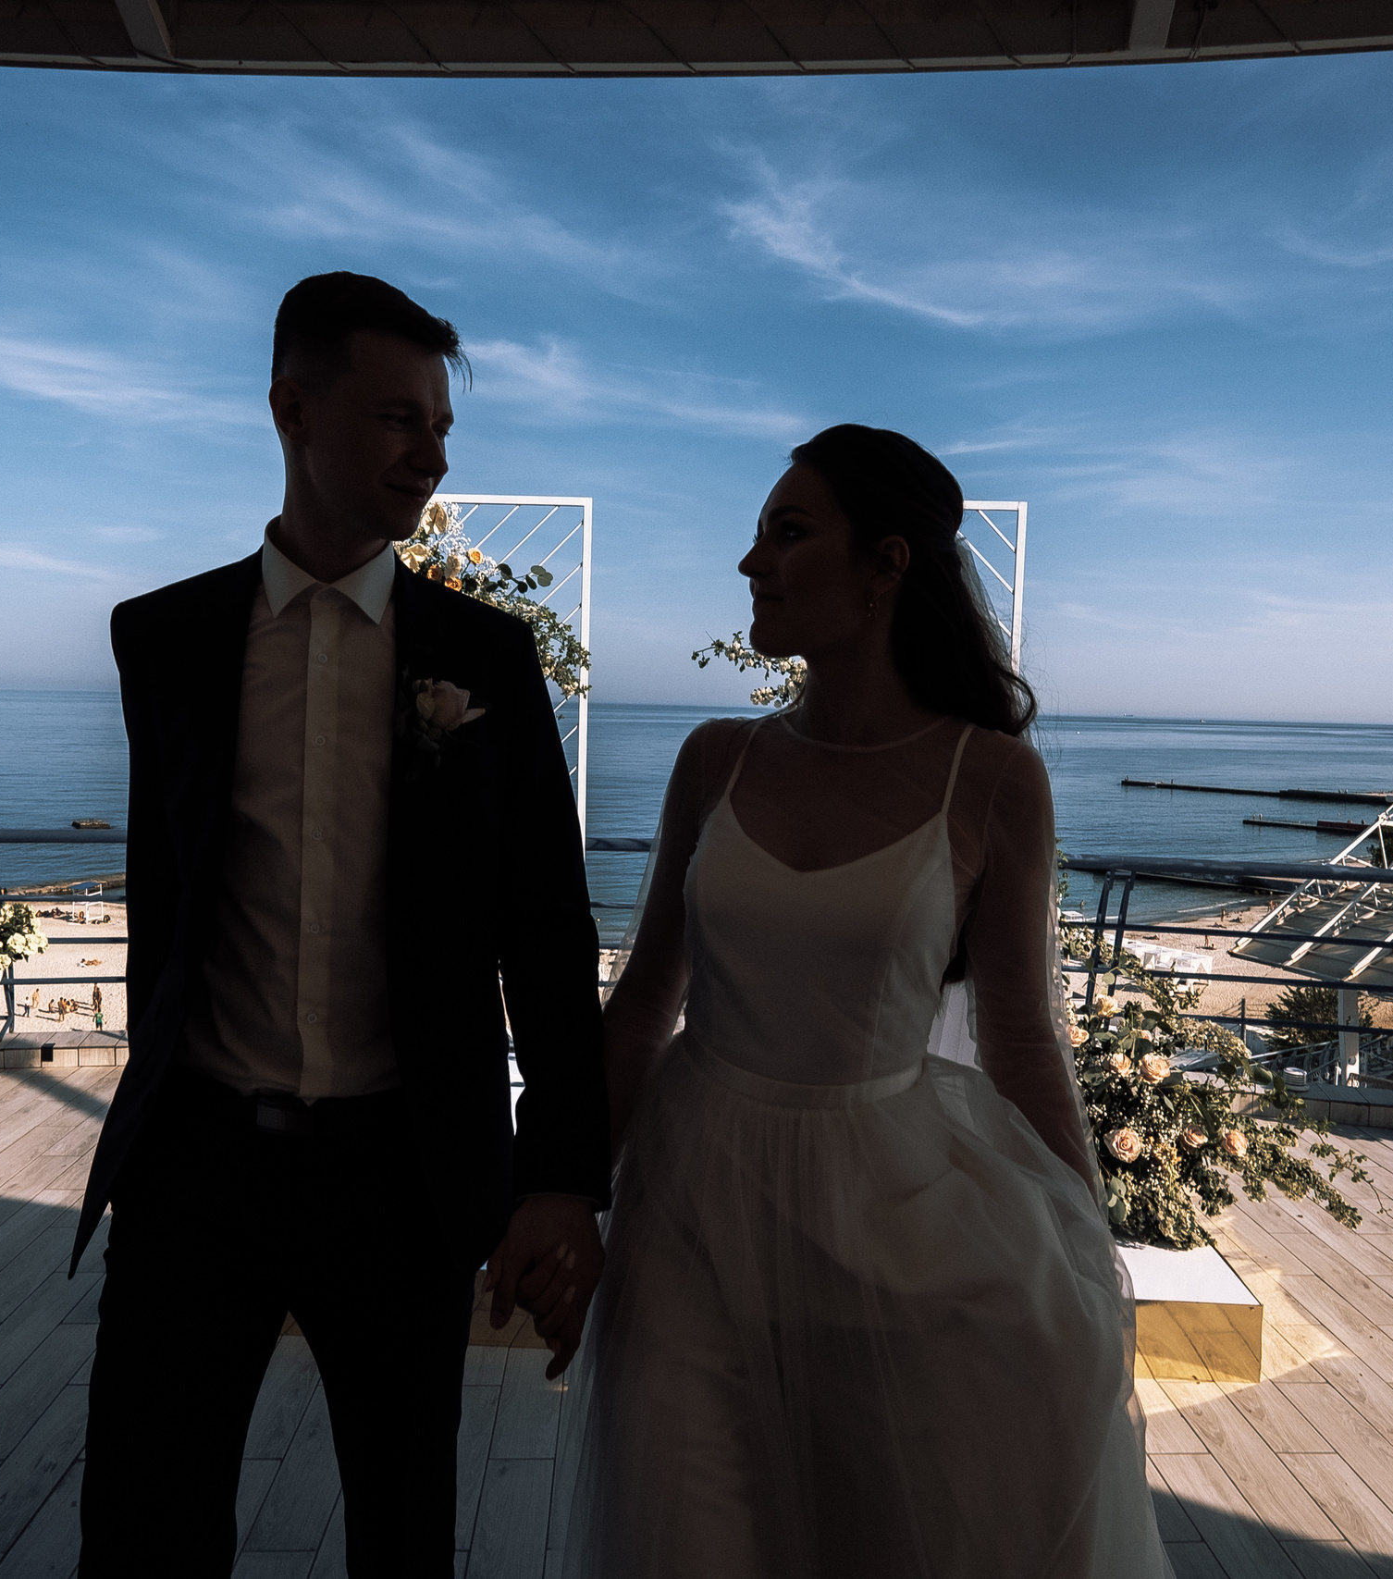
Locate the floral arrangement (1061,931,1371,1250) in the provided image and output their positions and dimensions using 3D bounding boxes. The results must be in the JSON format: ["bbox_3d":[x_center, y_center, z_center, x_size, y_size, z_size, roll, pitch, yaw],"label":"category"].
[{"bbox_3d":[1.284,0.780,3.145,0.896,0.826,0.645,1,4,0],"label":"floral arrangement"}]

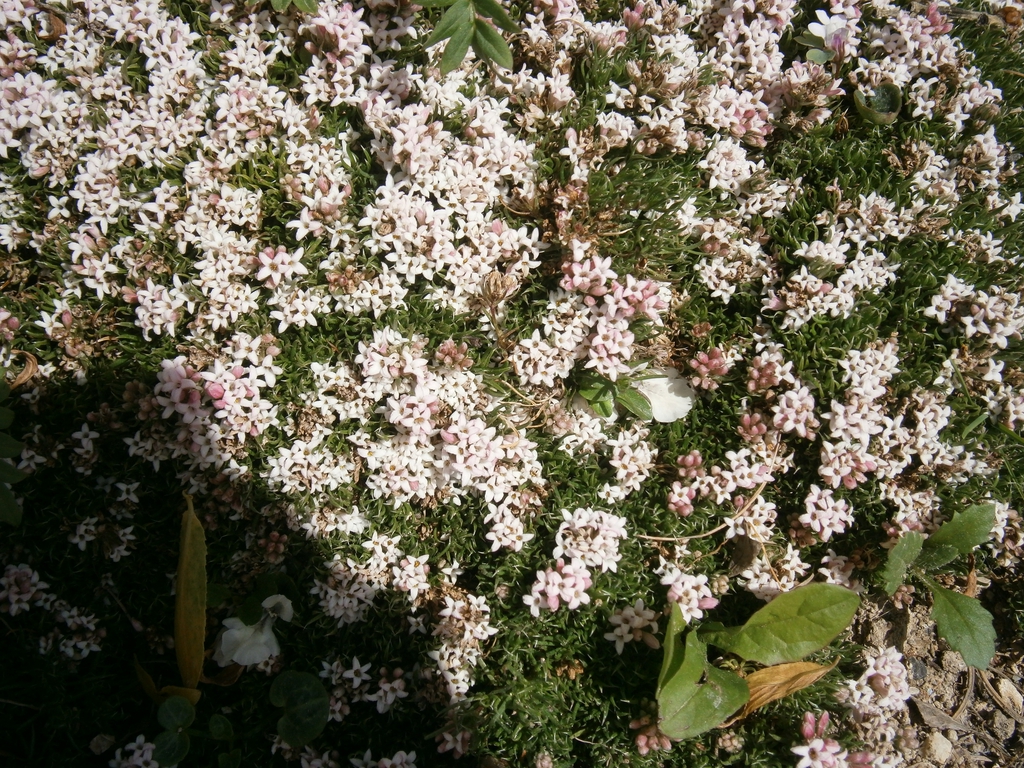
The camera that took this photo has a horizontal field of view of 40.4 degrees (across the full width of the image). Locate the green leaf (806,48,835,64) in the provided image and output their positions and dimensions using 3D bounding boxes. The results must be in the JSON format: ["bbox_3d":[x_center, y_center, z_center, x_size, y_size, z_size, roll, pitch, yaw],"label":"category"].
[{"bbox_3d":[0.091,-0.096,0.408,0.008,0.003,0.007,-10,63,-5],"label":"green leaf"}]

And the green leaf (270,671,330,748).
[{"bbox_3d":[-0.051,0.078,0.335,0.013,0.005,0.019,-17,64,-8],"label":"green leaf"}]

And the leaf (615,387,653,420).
[{"bbox_3d":[0.032,0.005,0.366,0.012,0.003,0.005,41,71,17],"label":"leaf"}]

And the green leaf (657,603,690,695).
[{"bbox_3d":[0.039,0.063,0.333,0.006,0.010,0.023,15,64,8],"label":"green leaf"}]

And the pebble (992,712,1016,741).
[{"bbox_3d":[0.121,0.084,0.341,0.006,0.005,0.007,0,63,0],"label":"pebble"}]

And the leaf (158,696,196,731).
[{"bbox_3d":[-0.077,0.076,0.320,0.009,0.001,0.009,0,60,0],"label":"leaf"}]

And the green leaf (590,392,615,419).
[{"bbox_3d":[0.024,0.006,0.367,0.005,0.003,0.008,-32,69,-14],"label":"green leaf"}]

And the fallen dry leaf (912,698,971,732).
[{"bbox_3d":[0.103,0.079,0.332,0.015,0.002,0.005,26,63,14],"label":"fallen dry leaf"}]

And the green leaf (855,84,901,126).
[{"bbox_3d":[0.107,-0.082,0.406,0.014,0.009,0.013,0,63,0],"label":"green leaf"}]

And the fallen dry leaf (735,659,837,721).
[{"bbox_3d":[0.065,0.074,0.335,0.033,0.007,0.008,-26,68,-12],"label":"fallen dry leaf"}]

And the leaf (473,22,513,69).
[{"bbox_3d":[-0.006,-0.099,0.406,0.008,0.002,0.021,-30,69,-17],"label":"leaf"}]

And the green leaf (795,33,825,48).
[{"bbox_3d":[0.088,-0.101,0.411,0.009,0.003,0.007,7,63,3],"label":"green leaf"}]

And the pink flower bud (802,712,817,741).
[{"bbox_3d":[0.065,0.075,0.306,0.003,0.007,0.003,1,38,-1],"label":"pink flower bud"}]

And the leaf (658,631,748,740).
[{"bbox_3d":[0.043,0.072,0.331,0.020,0.010,0.026,3,65,1],"label":"leaf"}]

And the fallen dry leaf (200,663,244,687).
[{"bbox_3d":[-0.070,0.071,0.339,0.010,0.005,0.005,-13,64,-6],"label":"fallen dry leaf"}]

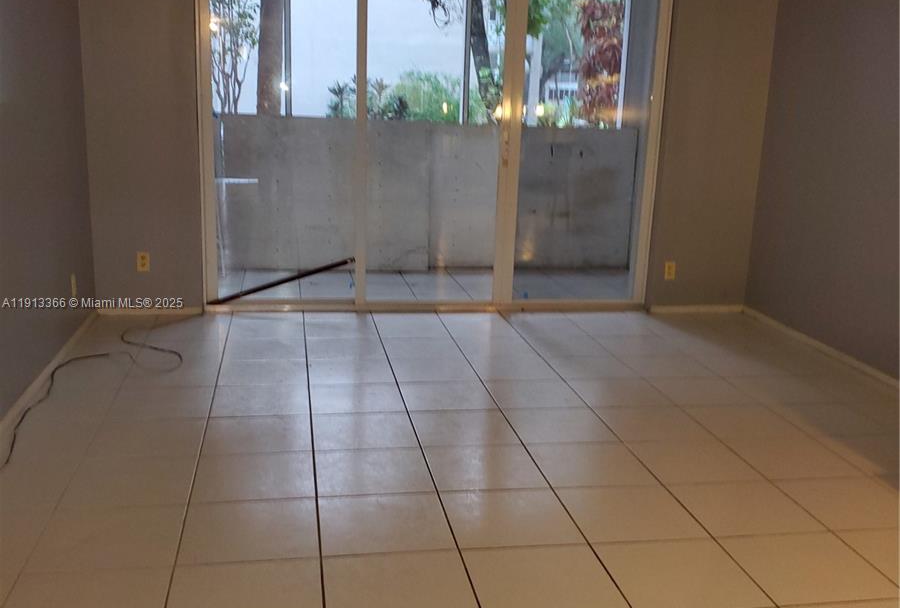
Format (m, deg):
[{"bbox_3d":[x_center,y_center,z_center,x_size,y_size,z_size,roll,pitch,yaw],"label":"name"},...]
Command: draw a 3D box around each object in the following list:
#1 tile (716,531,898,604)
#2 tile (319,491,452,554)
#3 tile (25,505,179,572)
[{"bbox_3d":[1.062,0.786,2.688,0.395,0.010,0.382,0,14,-10],"label":"tile"},{"bbox_3d":[-0.208,0.700,2.866,0.400,0.010,0.390,0,14,-10],"label":"tile"},{"bbox_3d":[-1.008,0.697,2.692,0.402,0.010,0.394,0,14,-10],"label":"tile"}]

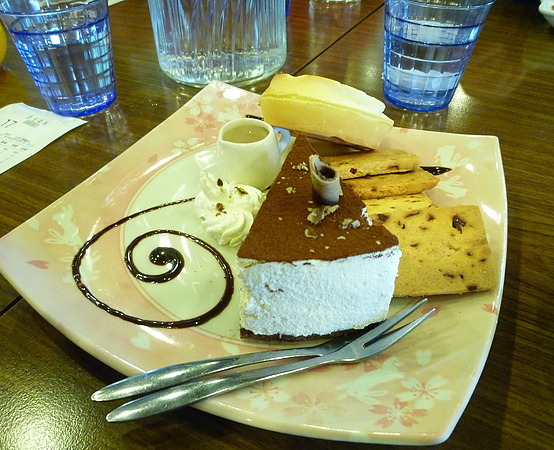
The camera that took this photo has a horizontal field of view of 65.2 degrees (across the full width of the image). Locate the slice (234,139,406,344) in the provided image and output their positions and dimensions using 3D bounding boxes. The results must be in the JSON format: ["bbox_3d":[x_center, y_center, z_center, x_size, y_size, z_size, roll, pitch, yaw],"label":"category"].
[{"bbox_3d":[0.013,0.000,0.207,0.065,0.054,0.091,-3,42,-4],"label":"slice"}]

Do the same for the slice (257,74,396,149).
[{"bbox_3d":[0.036,-0.085,0.314,0.089,0.030,0.037,17,44,19],"label":"slice"}]

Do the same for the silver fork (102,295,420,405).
[{"bbox_3d":[0.000,0.052,0.181,0.142,0.012,0.014,-11,43,-17],"label":"silver fork"}]

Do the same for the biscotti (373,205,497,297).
[{"bbox_3d":[0.071,0.013,0.208,0.057,0.009,0.041,-3,81,0],"label":"biscotti"}]

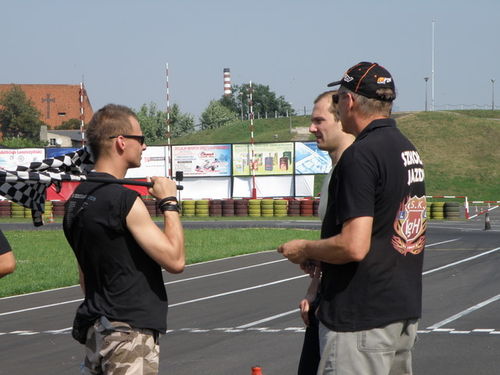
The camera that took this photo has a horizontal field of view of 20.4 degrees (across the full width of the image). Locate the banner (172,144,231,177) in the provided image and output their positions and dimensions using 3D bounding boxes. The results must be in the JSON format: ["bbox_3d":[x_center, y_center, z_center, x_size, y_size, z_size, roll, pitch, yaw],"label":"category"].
[{"bbox_3d":[-2.294,-1.255,66.400,2.980,1.510,0.050,0,0,17],"label":"banner"}]

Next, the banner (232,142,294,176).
[{"bbox_3d":[0.647,-1.320,65.500,3.000,1.500,0.050,0,0,17],"label":"banner"}]

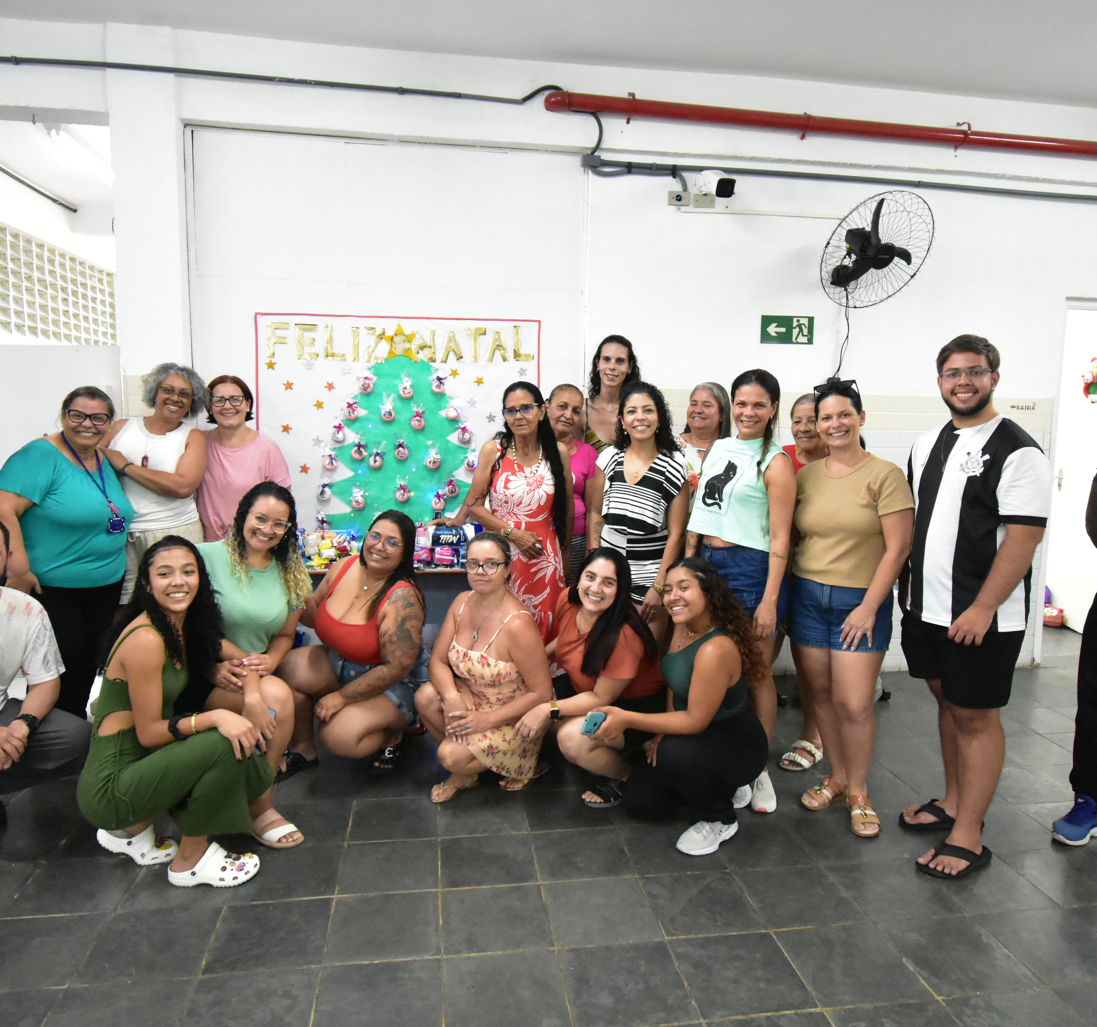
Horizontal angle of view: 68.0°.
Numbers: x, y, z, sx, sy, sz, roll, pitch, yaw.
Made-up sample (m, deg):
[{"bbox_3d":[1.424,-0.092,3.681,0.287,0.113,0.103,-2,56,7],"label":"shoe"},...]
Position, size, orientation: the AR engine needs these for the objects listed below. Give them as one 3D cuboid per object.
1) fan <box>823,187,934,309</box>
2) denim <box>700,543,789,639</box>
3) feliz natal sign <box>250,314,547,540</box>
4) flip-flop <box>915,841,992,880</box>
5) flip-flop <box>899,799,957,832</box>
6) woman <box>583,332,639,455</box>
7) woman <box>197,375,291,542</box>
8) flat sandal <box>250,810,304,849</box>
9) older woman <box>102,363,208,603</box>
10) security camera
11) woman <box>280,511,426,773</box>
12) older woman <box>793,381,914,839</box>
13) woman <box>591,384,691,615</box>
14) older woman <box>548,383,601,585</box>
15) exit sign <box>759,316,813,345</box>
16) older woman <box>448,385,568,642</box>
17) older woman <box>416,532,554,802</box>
[{"bbox_3d":[1.640,-1.369,4.149,0.610,0.610,0.360,-1,41,-16],"label":"fan"},{"bbox_3d":[0.725,0.289,3.026,0.360,0.335,0.260,7,9,40],"label":"denim"},{"bbox_3d":[-0.753,-0.425,4.182,1.430,1.150,0.030,0,6,-8],"label":"feliz natal sign"},{"bbox_3d":[1.323,1.112,2.644,0.295,0.062,0.115,-3,7,-29],"label":"flip-flop"},{"bbox_3d":[1.429,1.094,2.951,0.295,0.070,0.110,0,7,-3],"label":"flip-flop"},{"bbox_3d":[0.282,0.111,3.699,0.460,1.810,0.280,1,7,3],"label":"woman"},{"bbox_3d":[-1.419,0.172,3.768,0.470,1.600,0.290,-1,7,-17],"label":"woman"},{"bbox_3d":[-0.941,1.074,2.797,0.240,0.075,0.095,7,9,40],"label":"flat sandal"},{"bbox_3d":[-1.569,0.210,3.349,0.510,1.640,0.340,1,7,2],"label":"older woman"},{"bbox_3d":[0.848,-1.681,4.150,0.100,0.100,0.200,-2,22,-26],"label":"security camera"},{"bbox_3d":[-0.771,0.507,3.240,0.540,1.070,0.620,3,7,15],"label":"woman"},{"bbox_3d":[1.090,0.327,2.920,0.470,1.590,0.310,4,8,28],"label":"older woman"},{"bbox_3d":[0.358,0.270,3.233,0.430,1.575,0.290,1,6,4],"label":"woman"},{"bbox_3d":[0.065,0.241,3.554,0.460,1.580,0.290,0,7,-3],"label":"older woman"},{"bbox_3d":[1.307,-1.000,4.431,0.300,0.150,0.012,0,6,-8],"label":"exit sign"},{"bbox_3d":[-0.140,0.263,3.304,0.510,1.590,0.330,2,7,8],"label":"older woman"},{"bbox_3d":[-0.236,0.565,3.104,0.480,1.000,0.600,3,7,15],"label":"older woman"}]

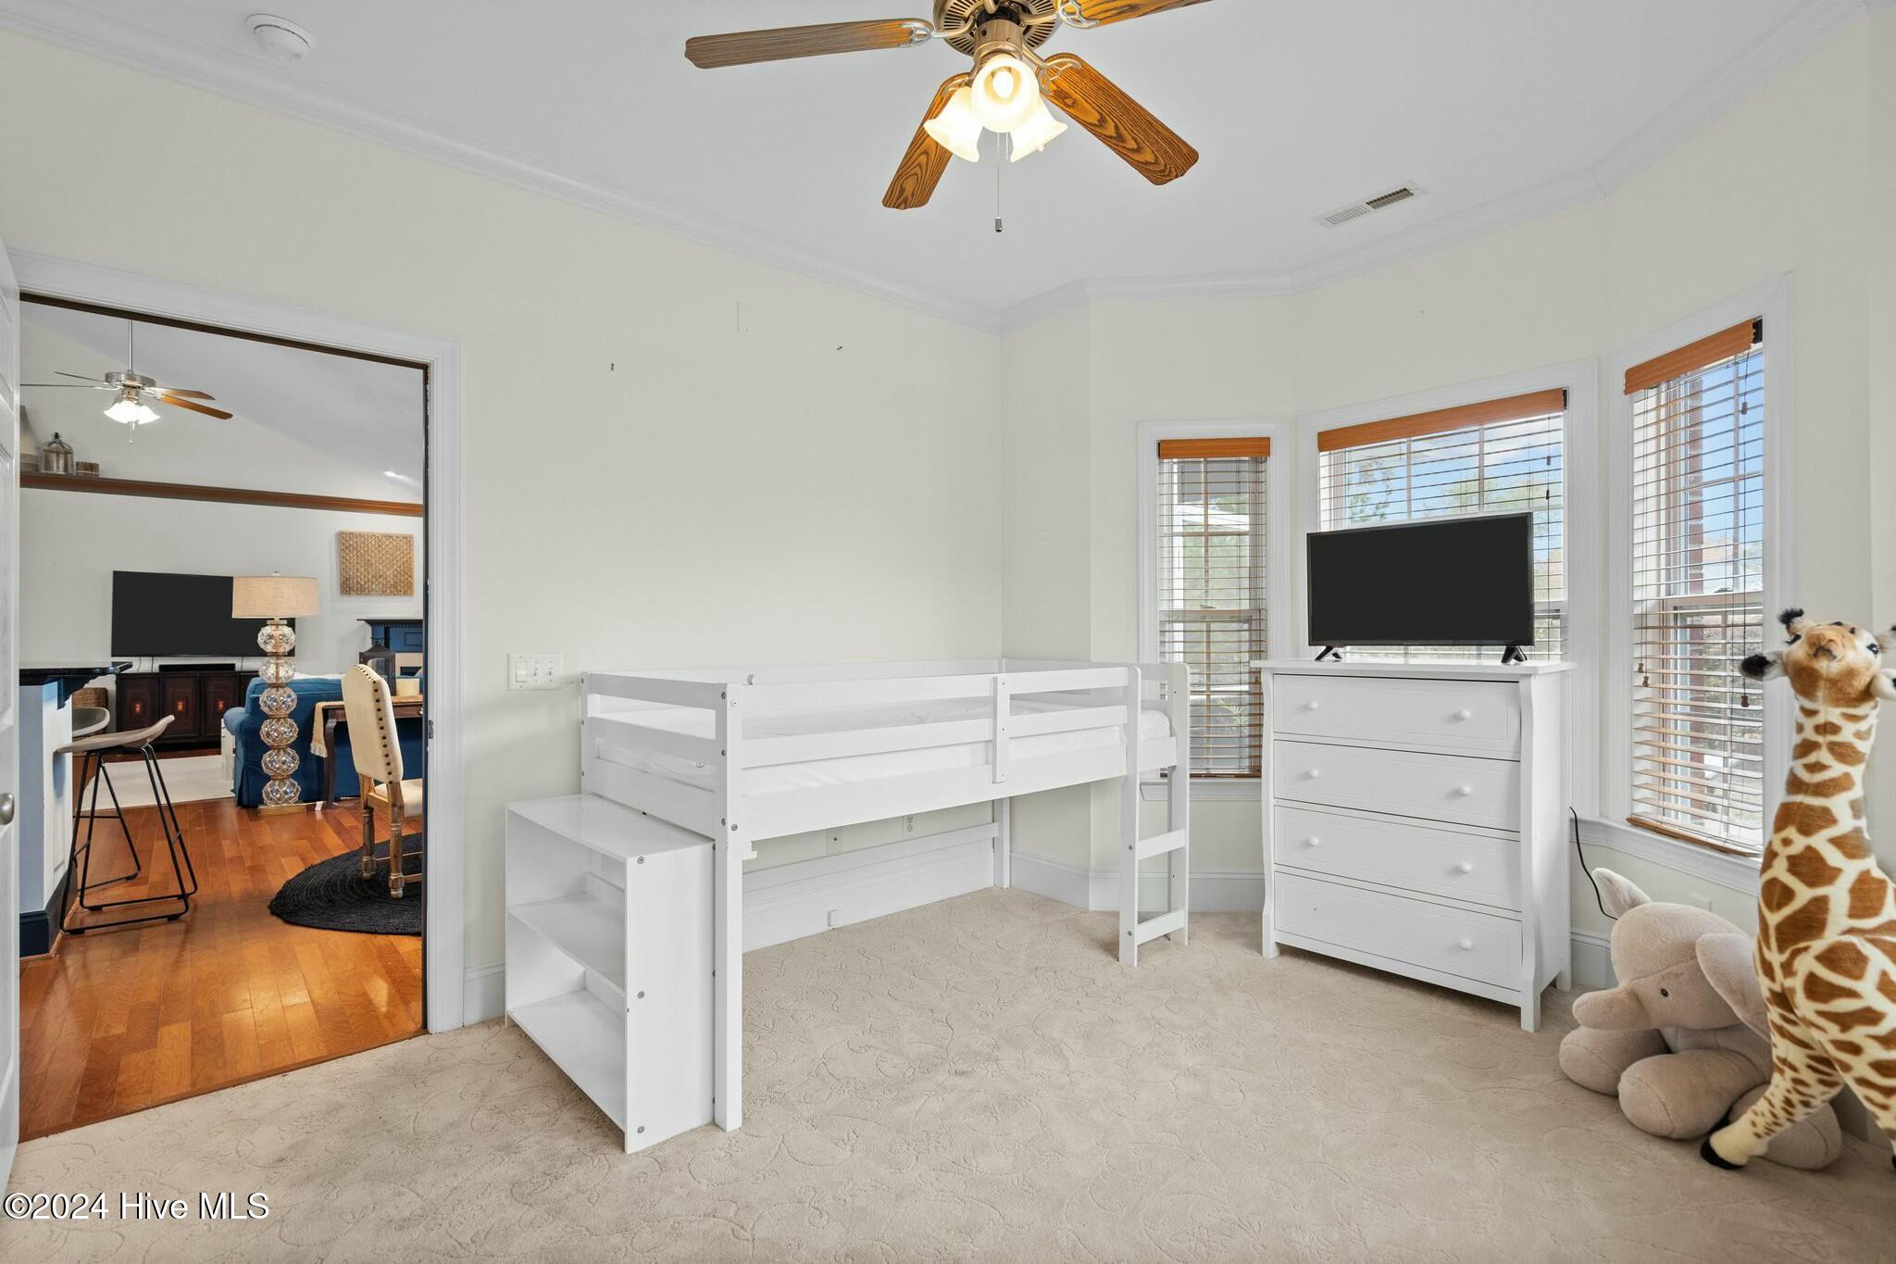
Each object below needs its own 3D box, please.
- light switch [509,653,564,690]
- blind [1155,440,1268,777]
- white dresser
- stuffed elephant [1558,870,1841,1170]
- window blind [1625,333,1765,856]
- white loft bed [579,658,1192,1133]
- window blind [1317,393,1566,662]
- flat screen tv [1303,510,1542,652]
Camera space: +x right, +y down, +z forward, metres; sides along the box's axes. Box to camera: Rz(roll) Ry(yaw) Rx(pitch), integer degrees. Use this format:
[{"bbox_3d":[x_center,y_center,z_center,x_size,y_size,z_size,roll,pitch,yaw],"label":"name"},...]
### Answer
[{"bbox_3d":[-1.342,0.133,2.748,0.167,0.115,0.015,0,-1,-41],"label":"light switch"},{"bbox_3d":[1.179,-0.103,3.719,0.488,1.500,0.060,0,0,3],"label":"blind"},{"bbox_3d":[1.641,0.665,3.022,0.510,1.111,0.905,0,-1,-44],"label":"white dresser"},{"bbox_3d":[1.933,0.954,2.214,0.470,0.520,0.570,0,0,10],"label":"stuffed elephant"},{"bbox_3d":[2.239,-0.117,2.550,0.060,1.485,0.485,0,0,3],"label":"window blind"},{"bbox_3d":[-0.124,0.679,3.075,1.970,1.094,1.080,0,-1,-42],"label":"white loft bed"},{"bbox_3d":[1.901,-0.108,3.306,0.080,1.510,0.885,0,-1,-42],"label":"window blind"},{"bbox_3d":[1.650,-0.152,2.998,0.090,0.462,0.733,0,-1,-43],"label":"flat screen tv"}]

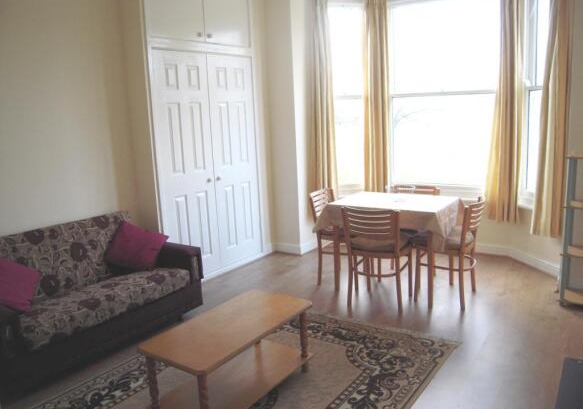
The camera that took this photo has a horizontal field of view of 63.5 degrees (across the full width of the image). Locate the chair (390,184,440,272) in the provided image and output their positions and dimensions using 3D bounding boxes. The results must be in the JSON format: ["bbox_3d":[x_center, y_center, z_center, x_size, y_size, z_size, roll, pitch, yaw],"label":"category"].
[{"bbox_3d":[1.186,0.216,4.550,0.450,0.800,0.450,4,12,30],"label":"chair"}]

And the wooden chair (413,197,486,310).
[{"bbox_3d":[1.251,0.360,3.734,0.460,0.810,0.460,4,13,33],"label":"wooden chair"}]

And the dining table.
[{"bbox_3d":[0.889,0.343,4.053,0.970,0.760,0.770,5,13,35],"label":"dining table"}]

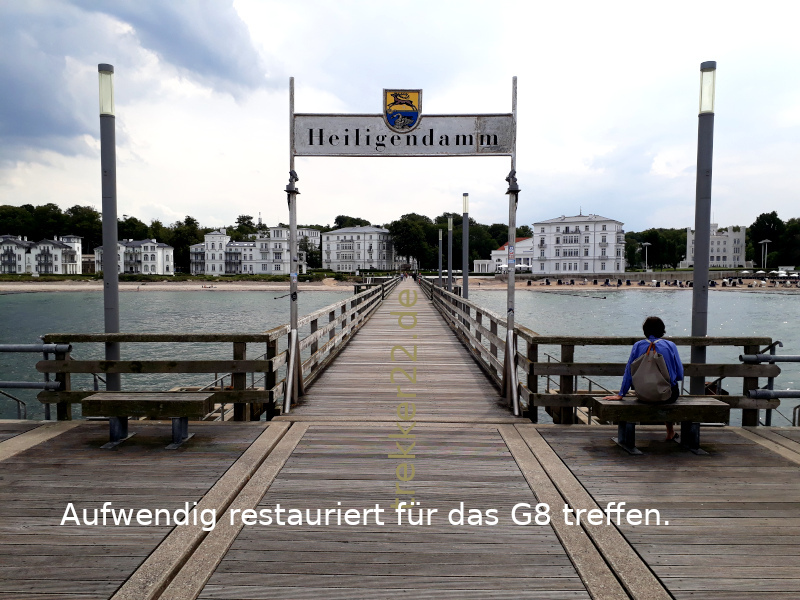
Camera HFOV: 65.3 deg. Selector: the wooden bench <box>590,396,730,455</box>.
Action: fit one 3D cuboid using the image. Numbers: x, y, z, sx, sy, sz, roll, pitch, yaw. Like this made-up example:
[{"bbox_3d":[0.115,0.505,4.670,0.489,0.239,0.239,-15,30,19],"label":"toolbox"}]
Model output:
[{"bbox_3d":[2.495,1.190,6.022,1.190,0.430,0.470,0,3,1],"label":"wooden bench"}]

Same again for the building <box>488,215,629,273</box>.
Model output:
[{"bbox_3d":[54.751,-18.893,217.646,42.000,19.500,19.000,1,3,28],"label":"building"}]

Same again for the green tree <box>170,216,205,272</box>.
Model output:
[{"bbox_3d":[-80.683,-21.203,237.306,13.000,21.000,13.000,-1,3,-19],"label":"green tree"}]

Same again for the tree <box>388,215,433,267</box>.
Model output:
[{"bbox_3d":[4.291,-24.283,257.180,18.200,21.800,18.200,0,3,1],"label":"tree"}]

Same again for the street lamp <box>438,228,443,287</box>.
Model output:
[{"bbox_3d":[2.314,-1.932,35.349,0.170,4.120,0.170,0,3,1],"label":"street lamp"}]

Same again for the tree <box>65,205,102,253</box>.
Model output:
[{"bbox_3d":[-115.970,-22.493,229.212,14.500,25.000,14.500,0,3,0],"label":"tree"}]

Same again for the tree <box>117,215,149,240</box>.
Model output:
[{"bbox_3d":[-101.309,-21.400,237.271,13.000,22.100,13.000,0,3,0],"label":"tree"}]

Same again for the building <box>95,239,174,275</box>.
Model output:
[{"bbox_3d":[-89.946,-14.672,210.550,23.000,12.200,12.500,0,3,-5],"label":"building"}]

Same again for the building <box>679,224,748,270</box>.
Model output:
[{"bbox_3d":[134.704,-22.864,267.237,25.500,18.900,19.000,1,3,23],"label":"building"}]

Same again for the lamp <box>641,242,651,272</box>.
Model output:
[{"bbox_3d":[79.374,-13.886,201.575,3.200,9.350,3.200,1,3,21],"label":"lamp"}]

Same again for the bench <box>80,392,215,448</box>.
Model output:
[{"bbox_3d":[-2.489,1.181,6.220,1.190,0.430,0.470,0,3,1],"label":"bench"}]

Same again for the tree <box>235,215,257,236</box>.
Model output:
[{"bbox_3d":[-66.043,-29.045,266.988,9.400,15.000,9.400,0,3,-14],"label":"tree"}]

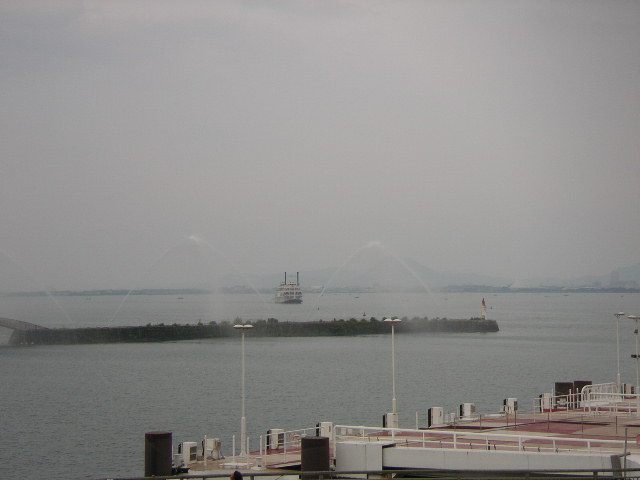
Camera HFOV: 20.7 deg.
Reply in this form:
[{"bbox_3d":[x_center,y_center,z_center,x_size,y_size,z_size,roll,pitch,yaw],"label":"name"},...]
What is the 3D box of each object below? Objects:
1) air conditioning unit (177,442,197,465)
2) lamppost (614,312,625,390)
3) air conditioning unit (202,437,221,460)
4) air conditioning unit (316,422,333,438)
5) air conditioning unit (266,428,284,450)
[{"bbox_3d":[-4.926,7.934,65.534,0.560,0.860,0.470,-1,-2,30],"label":"air conditioning unit"},{"bbox_3d":[17.394,6.785,102.224,0.370,5.100,0.830,-1,-2,30],"label":"lamppost"},{"bbox_3d":[-4.129,7.977,67.130,0.560,0.860,0.470,-1,-2,30],"label":"air conditioning unit"},{"bbox_3d":[0.202,8.178,74.676,0.560,0.860,0.470,-1,-2,30],"label":"air conditioning unit"},{"bbox_3d":[-1.794,8.091,71.381,0.560,0.860,0.470,-1,-2,30],"label":"air conditioning unit"}]

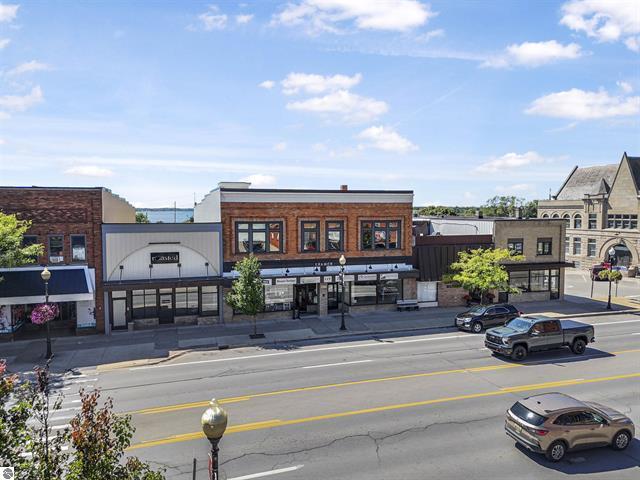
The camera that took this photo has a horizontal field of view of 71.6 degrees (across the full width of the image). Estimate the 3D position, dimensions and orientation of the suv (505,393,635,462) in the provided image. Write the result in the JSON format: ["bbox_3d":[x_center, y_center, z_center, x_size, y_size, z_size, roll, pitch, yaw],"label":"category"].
[{"bbox_3d":[8.895,6.435,15.876,4.580,1.680,1.880,-1,4,-15],"label":"suv"}]

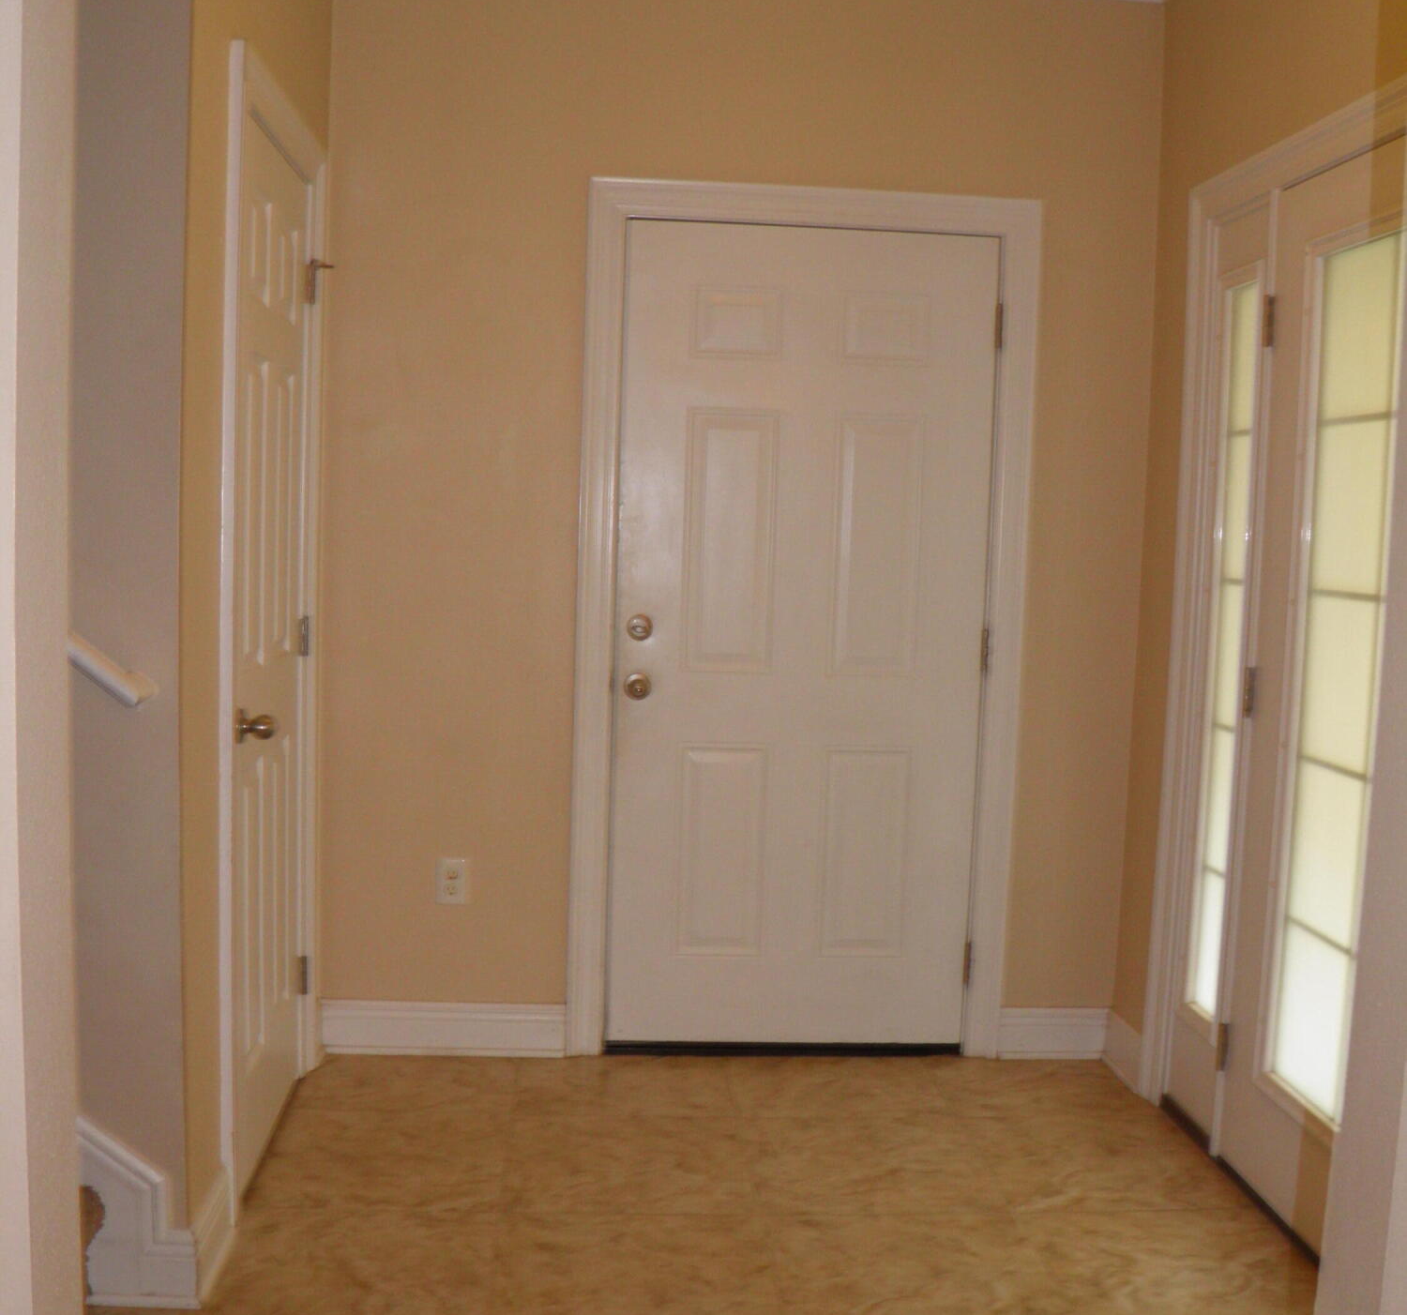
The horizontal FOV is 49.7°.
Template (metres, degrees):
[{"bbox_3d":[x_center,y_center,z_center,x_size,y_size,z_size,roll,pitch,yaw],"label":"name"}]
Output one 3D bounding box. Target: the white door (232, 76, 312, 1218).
[{"bbox_3d":[-0.894,-0.004,3.120,0.038,2.030,0.620,1,5,-4],"label":"white door"}]

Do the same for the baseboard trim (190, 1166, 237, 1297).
[{"bbox_3d":[-0.856,1.004,2.655,0.020,0.130,0.280,1,5,-4],"label":"baseboard trim"}]

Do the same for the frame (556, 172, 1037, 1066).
[{"bbox_3d":[0.237,-0.065,3.791,1.097,2.140,0.100,1,5,-4],"label":"frame"}]

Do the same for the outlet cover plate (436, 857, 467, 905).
[{"bbox_3d":[-0.622,0.554,3.747,0.070,0.115,0.008,1,5,-4],"label":"outlet cover plate"}]

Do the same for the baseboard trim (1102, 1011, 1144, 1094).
[{"bbox_3d":[1.040,0.973,3.769,0.020,0.127,0.275,1,5,-4],"label":"baseboard trim"}]

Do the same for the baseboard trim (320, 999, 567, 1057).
[{"bbox_3d":[-0.642,0.920,3.771,0.608,0.127,0.020,1,5,-4],"label":"baseboard trim"}]

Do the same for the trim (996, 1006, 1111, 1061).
[{"bbox_3d":[0.898,0.959,3.886,0.287,0.127,0.020,1,5,-4],"label":"trim"}]

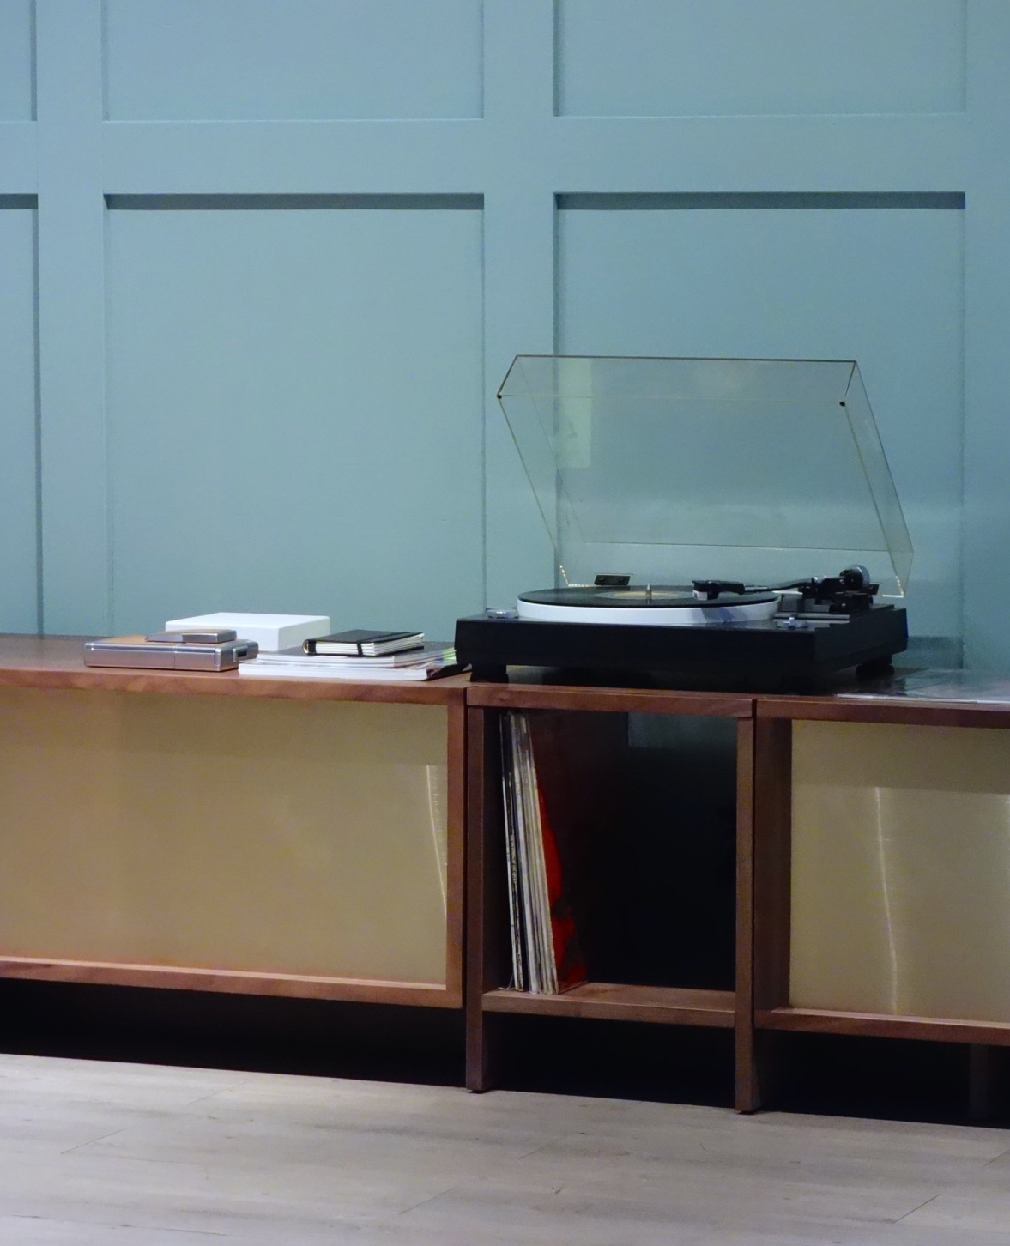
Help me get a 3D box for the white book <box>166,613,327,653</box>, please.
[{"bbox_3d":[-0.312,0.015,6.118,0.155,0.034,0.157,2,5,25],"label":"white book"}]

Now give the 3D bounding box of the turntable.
[{"bbox_3d":[0.216,-0.121,5.787,0.429,0.367,0.377,2,5,23],"label":"turntable"}]

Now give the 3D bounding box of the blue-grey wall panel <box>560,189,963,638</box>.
[{"bbox_3d":[0.300,-0.052,5.983,0.516,0.912,0.020,2,5,23],"label":"blue-grey wall panel"}]

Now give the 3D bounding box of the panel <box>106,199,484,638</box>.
[{"bbox_3d":[-0.258,-0.072,6.218,0.515,0.912,0.020,2,5,23],"label":"panel"}]

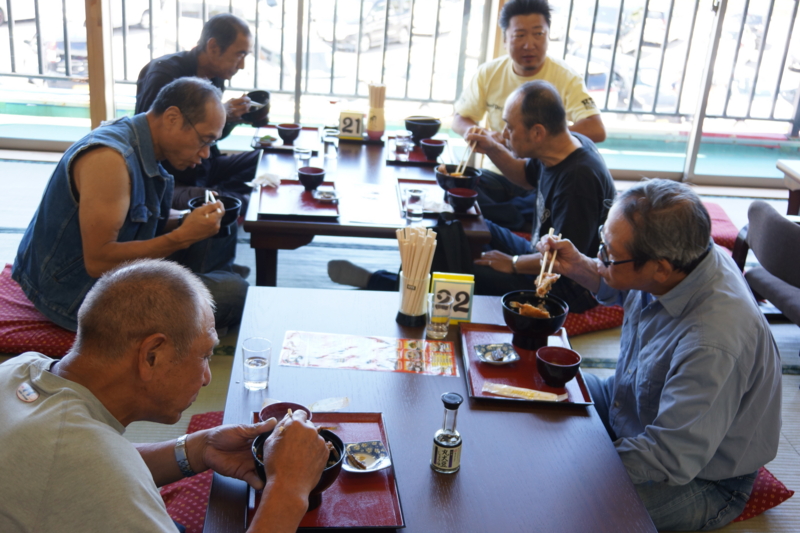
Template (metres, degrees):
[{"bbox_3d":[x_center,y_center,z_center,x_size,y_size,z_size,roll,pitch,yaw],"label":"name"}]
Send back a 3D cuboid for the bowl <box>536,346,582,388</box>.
[{"bbox_3d":[0.357,0.231,2.107,0.102,0.068,0.102,4,22,-2],"label":"bowl"}]

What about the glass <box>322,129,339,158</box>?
[{"bbox_3d":[-0.266,-0.469,3.585,0.060,0.097,0.060,2,22,-5],"label":"glass"}]

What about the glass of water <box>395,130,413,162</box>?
[{"bbox_3d":[0.018,-0.480,3.753,0.063,0.102,0.063,2,22,-5],"label":"glass of water"}]

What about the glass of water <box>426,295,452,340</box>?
[{"bbox_3d":[0.097,0.126,2.297,0.063,0.099,0.063,2,22,-5],"label":"glass of water"}]

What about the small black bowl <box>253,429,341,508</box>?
[{"bbox_3d":[-0.169,0.346,1.549,0.152,0.095,0.152,2,22,-5],"label":"small black bowl"}]

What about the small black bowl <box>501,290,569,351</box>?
[{"bbox_3d":[0.308,0.133,2.167,0.152,0.097,0.152,4,22,-1],"label":"small black bowl"}]

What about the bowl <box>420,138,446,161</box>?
[{"bbox_3d":[0.126,-0.450,3.629,0.097,0.063,0.097,4,22,-1],"label":"bowl"}]

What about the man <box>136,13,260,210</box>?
[{"bbox_3d":[-0.735,-0.599,3.681,0.620,0.800,0.600,4,22,0],"label":"man"}]

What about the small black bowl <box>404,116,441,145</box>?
[{"bbox_3d":[0.093,-0.553,3.836,0.152,0.097,0.152,4,22,-1],"label":"small black bowl"}]

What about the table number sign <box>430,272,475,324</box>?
[{"bbox_3d":[0.133,0.083,2.380,0.103,0.119,0.049,4,22,-3],"label":"table number sign"}]

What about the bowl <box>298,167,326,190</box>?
[{"bbox_3d":[-0.313,-0.307,3.304,0.097,0.068,0.097,2,22,-5],"label":"bowl"}]

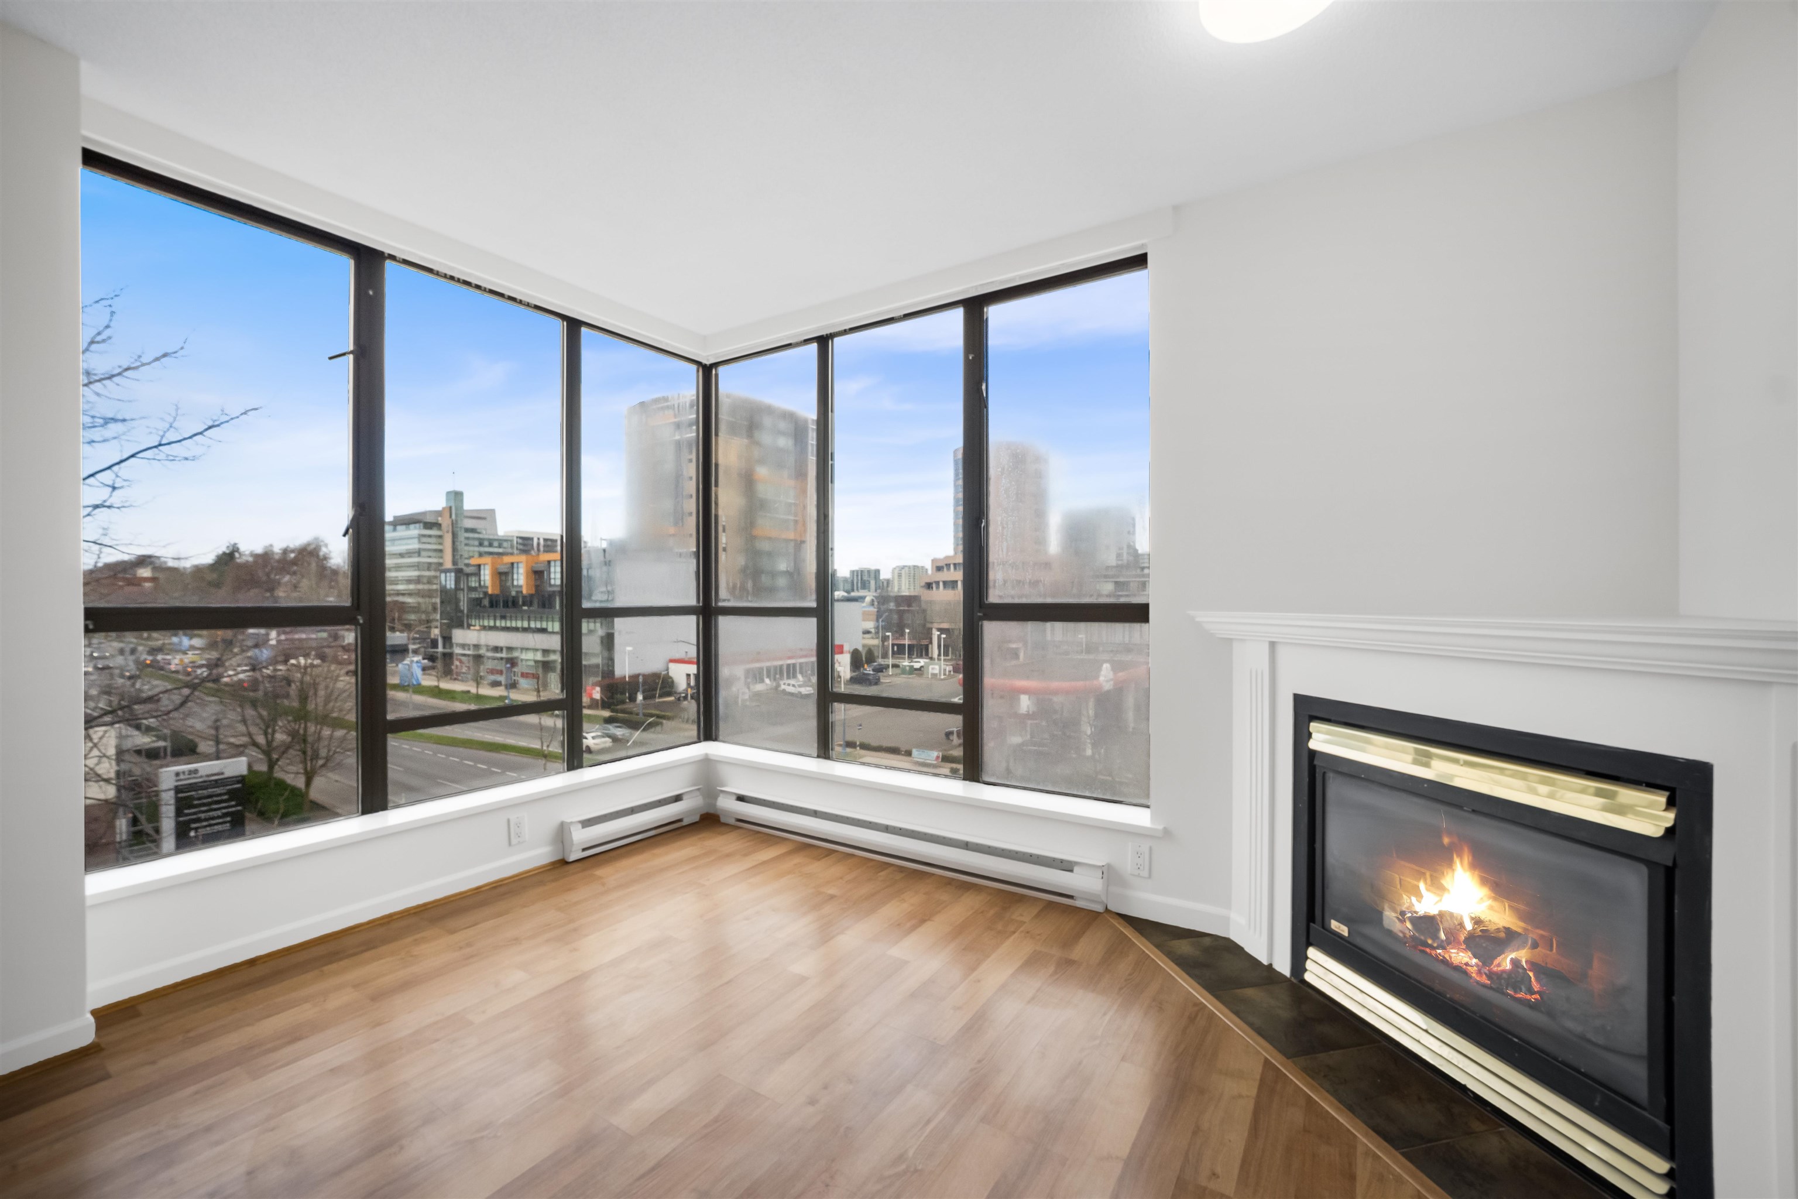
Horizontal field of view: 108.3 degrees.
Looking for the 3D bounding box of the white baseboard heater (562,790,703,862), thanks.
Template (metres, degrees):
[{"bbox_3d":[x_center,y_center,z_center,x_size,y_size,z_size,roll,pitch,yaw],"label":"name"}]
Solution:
[{"bbox_3d":[-1.177,1.010,2.951,0.068,0.156,0.650,0,0,39],"label":"white baseboard heater"}]

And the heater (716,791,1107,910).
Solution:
[{"bbox_3d":[-0.084,1.007,2.719,1.840,0.156,0.068,0,0,30],"label":"heater"}]

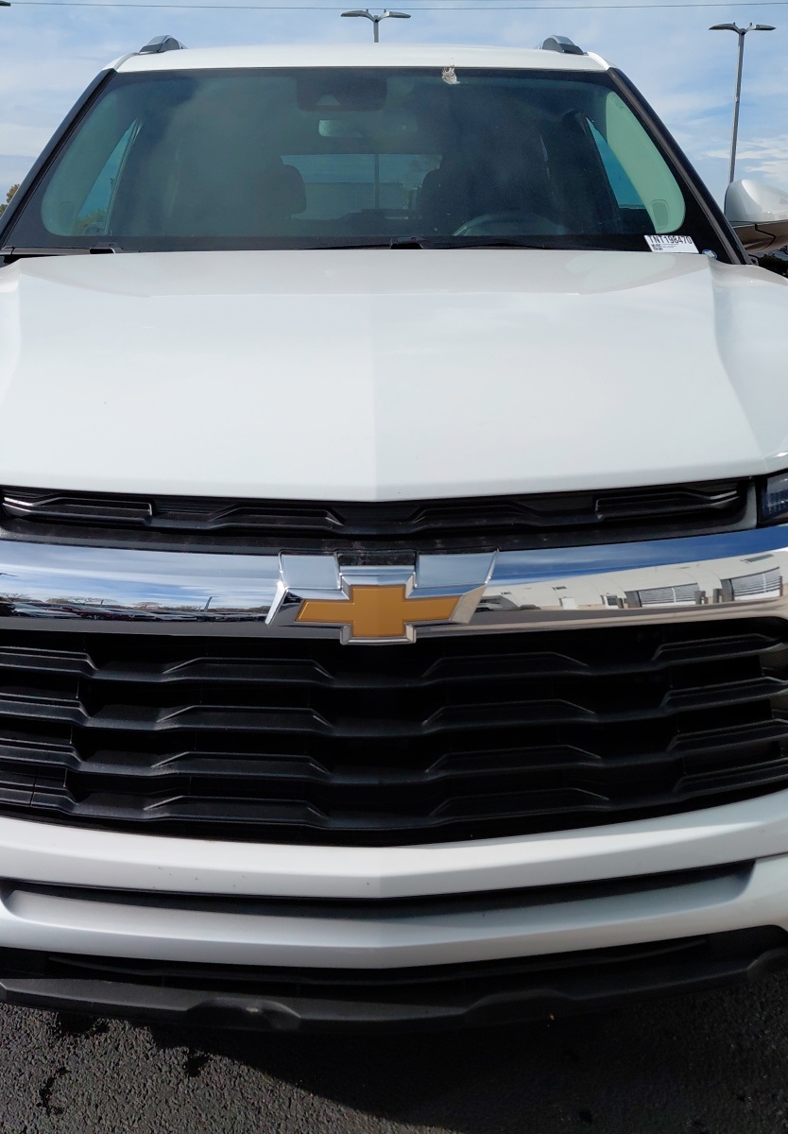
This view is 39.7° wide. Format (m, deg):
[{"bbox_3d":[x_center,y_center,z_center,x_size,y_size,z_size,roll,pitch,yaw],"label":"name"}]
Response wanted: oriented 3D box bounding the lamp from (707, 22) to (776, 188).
[{"bbox_3d":[10.885,-13.057,35.078,2.050,7.950,0.400,-2,16,-8],"label":"lamp"}]

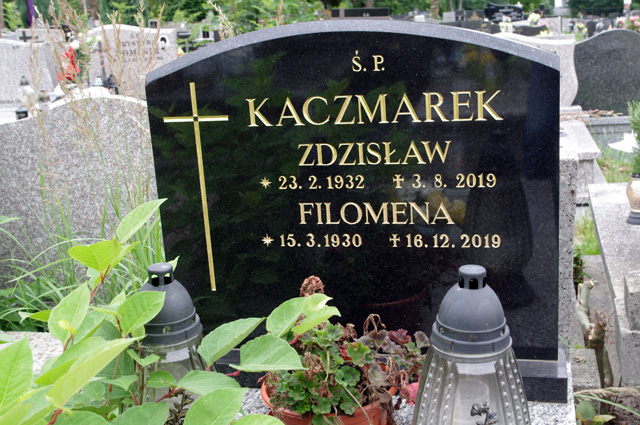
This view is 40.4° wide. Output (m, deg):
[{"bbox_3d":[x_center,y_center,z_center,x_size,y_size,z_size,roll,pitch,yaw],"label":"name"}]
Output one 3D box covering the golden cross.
[{"bbox_3d":[-0.238,-0.045,1.775,0.138,0.439,0.010,0,16,14],"label":"golden cross"}]

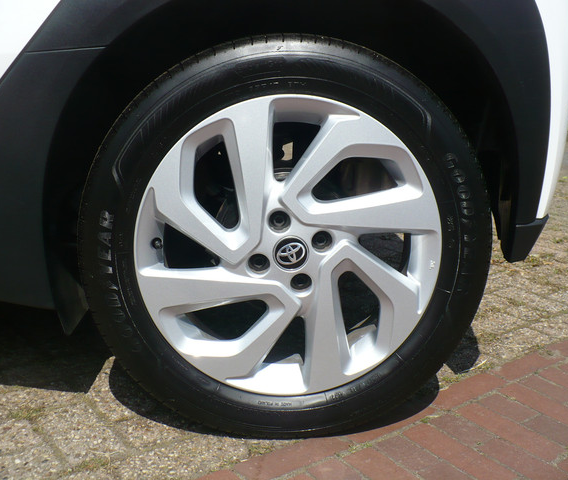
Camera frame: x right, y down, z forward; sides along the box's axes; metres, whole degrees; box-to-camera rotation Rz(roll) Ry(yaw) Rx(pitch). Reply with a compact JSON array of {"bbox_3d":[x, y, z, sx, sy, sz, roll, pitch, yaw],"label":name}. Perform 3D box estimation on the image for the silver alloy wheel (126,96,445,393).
[{"bbox_3d":[0.004,0.004,1.107,0.470,0.470,0.160,1,12,-5],"label":"silver alloy wheel"}]

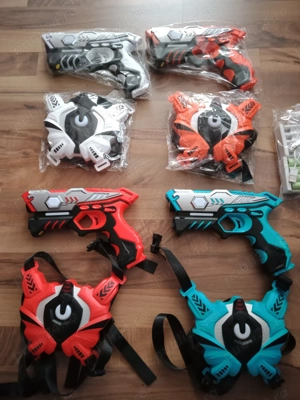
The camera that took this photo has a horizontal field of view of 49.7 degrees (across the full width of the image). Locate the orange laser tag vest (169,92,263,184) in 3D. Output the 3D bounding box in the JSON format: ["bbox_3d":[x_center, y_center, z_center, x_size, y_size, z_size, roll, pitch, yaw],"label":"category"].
[{"bbox_3d":[0.120,-0.129,0.632,0.175,0.055,0.198,1,74,1],"label":"orange laser tag vest"}]

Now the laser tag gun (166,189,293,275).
[{"bbox_3d":[0.139,0.053,0.583,0.226,0.045,0.153,0,74,1],"label":"laser tag gun"}]

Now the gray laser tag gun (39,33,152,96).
[{"bbox_3d":[-0.111,-0.291,0.689,0.217,0.050,0.169,2,74,2],"label":"gray laser tag gun"}]

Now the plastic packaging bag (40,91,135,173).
[{"bbox_3d":[-0.121,-0.139,0.641,0.172,0.055,0.177,2,74,2],"label":"plastic packaging bag"}]

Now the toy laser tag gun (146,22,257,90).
[{"bbox_3d":[0.107,-0.308,0.689,0.225,0.050,0.173,1,74,1],"label":"toy laser tag gun"}]

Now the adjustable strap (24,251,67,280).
[{"bbox_3d":[-0.185,0.116,0.575,0.070,0.040,0.052,0,73,1],"label":"adjustable strap"}]

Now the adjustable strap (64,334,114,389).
[{"bbox_3d":[-0.099,0.264,0.532,0.078,0.035,0.080,0,73,1],"label":"adjustable strap"}]

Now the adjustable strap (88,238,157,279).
[{"bbox_3d":[-0.049,0.104,0.581,0.120,0.030,0.071,0,73,1],"label":"adjustable strap"}]

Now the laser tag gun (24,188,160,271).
[{"bbox_3d":[-0.109,0.051,0.587,0.227,0.046,0.152,-3,73,0],"label":"laser tag gun"}]

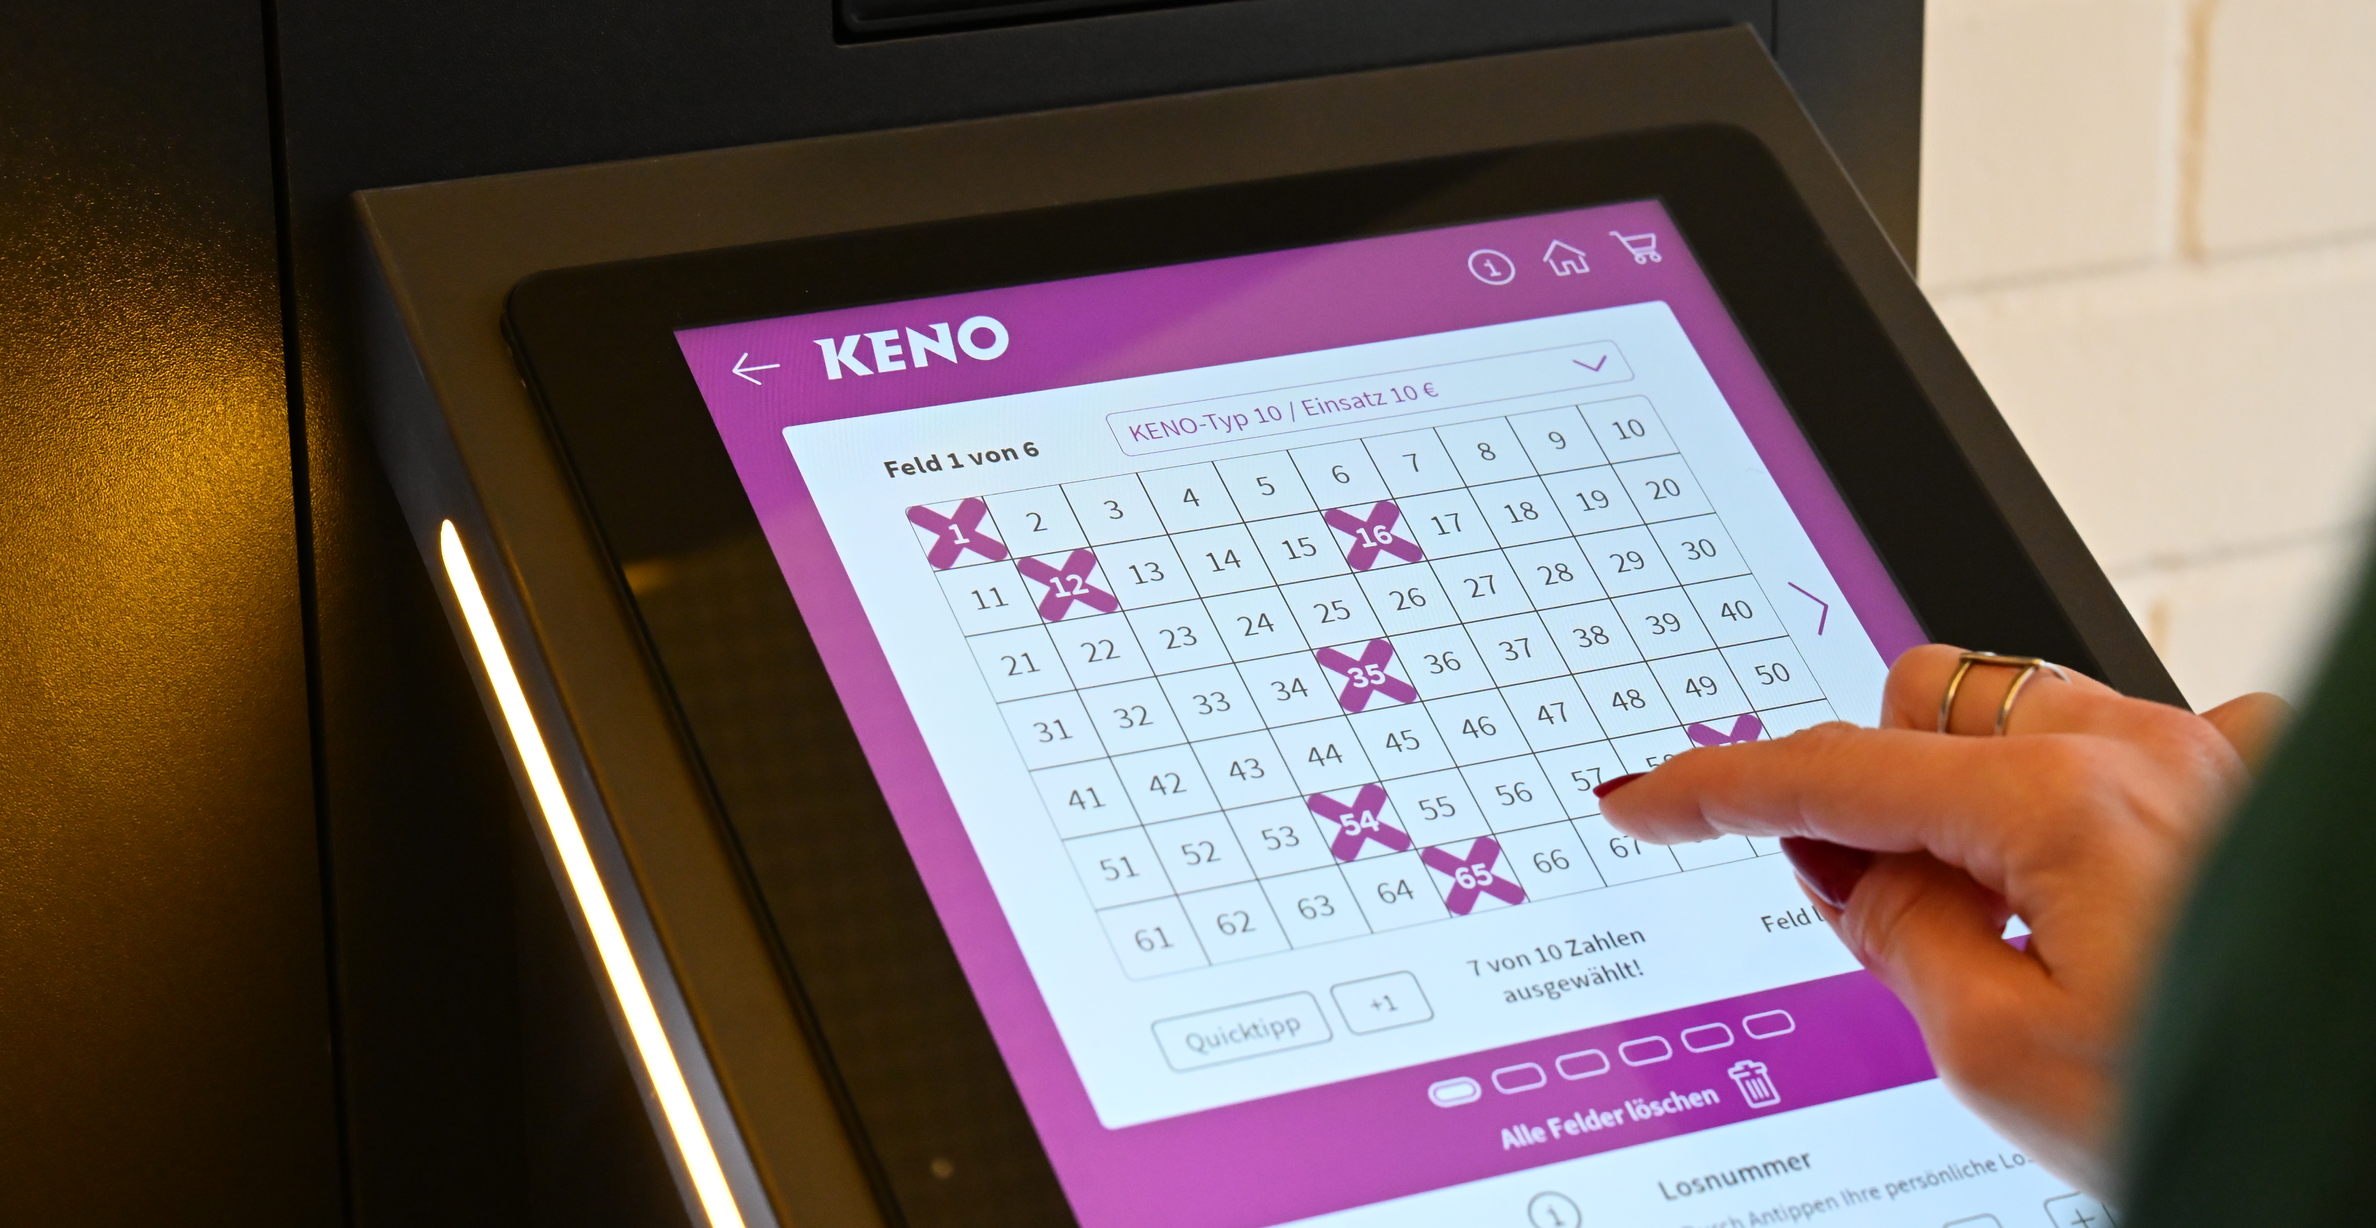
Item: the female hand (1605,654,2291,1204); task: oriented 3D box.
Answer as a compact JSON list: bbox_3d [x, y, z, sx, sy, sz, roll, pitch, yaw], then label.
[{"bbox_3d":[0.127,0.044,0.762,0.095,0.072,0.155,-7,15,-44],"label":"female hand"}]

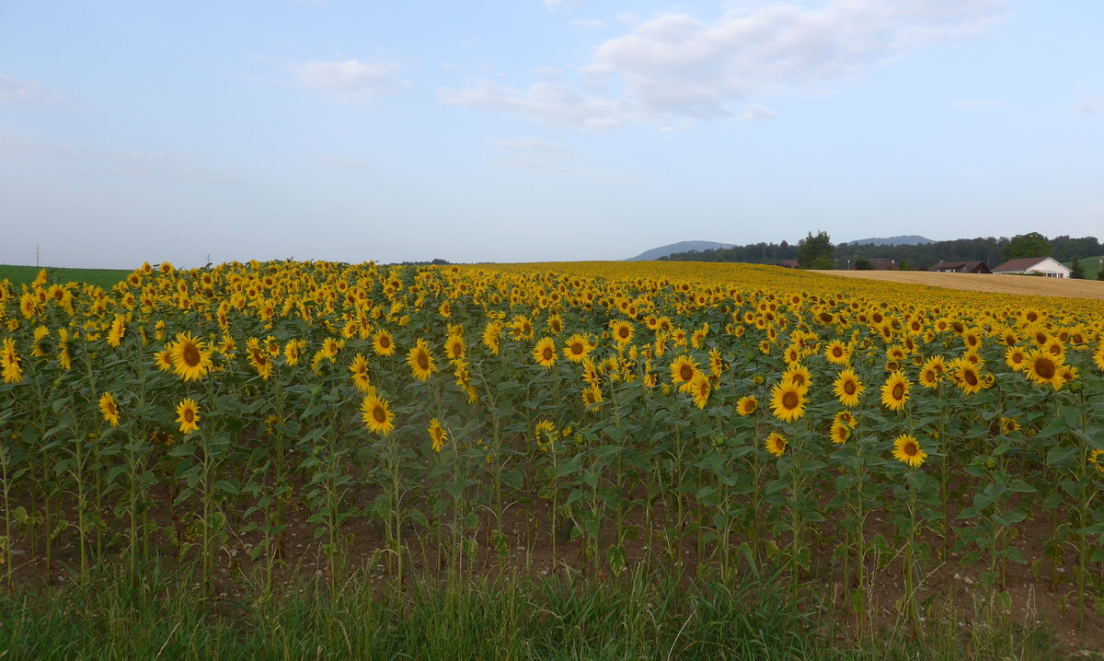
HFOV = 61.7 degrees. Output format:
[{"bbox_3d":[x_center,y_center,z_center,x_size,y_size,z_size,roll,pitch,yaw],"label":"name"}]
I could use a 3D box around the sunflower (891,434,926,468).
[{"bbox_3d":[1.735,0.584,4.500,0.155,0.165,0.053,2,4,38],"label":"sunflower"}]

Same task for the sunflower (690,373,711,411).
[{"bbox_3d":[0.873,0.357,5.400,0.080,0.210,0.190,-1,3,-26],"label":"sunflower"}]

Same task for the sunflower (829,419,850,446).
[{"bbox_3d":[1.526,0.539,4.900,0.065,0.135,0.135,-2,4,-35],"label":"sunflower"}]

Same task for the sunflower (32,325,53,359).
[{"bbox_3d":[-3.420,0.083,6.200,0.100,0.235,0.235,-2,3,-24],"label":"sunflower"}]

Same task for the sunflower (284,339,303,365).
[{"bbox_3d":[-1.964,0.157,7.000,0.180,0.195,0.070,3,4,42],"label":"sunflower"}]

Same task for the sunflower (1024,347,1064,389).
[{"bbox_3d":[2.765,0.215,5.200,0.221,0.235,0.075,2,4,36],"label":"sunflower"}]

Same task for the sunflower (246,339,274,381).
[{"bbox_3d":[-1.794,0.179,5.700,0.220,0.250,0.085,2,26,35],"label":"sunflower"}]

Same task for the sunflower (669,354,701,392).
[{"bbox_3d":[0.776,0.253,5.400,0.205,0.215,0.080,2,12,28],"label":"sunflower"}]

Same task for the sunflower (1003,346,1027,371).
[{"bbox_3d":[3.162,0.191,6.300,0.175,0.175,0.070,2,9,36],"label":"sunflower"}]

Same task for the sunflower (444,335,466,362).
[{"bbox_3d":[-0.672,0.124,6.400,0.174,0.185,0.066,1,3,32],"label":"sunflower"}]

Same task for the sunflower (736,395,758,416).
[{"bbox_3d":[1.184,0.454,5.600,0.135,0.130,0.065,3,-4,45],"label":"sunflower"}]

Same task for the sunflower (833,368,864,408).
[{"bbox_3d":[1.567,0.305,4.900,0.190,0.205,0.075,2,7,36],"label":"sunflower"}]

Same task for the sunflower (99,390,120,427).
[{"bbox_3d":[-2.536,0.451,5.300,0.175,0.195,0.065,3,16,42],"label":"sunflower"}]

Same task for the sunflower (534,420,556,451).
[{"bbox_3d":[-0.043,0.643,5.700,0.165,0.185,0.070,-3,-8,-45],"label":"sunflower"}]

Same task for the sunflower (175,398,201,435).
[{"bbox_3d":[-2.046,0.481,5.200,0.170,0.200,0.060,1,3,25],"label":"sunflower"}]

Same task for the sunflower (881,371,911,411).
[{"bbox_3d":[1.783,0.318,4.800,0.070,0.205,0.193,-2,3,-34],"label":"sunflower"}]

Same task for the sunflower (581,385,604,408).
[{"bbox_3d":[0.273,0.454,6.300,0.150,0.165,0.060,1,3,27],"label":"sunflower"}]

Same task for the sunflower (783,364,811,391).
[{"bbox_3d":[1.458,0.282,5.500,0.179,0.190,0.066,1,3,28],"label":"sunflower"}]

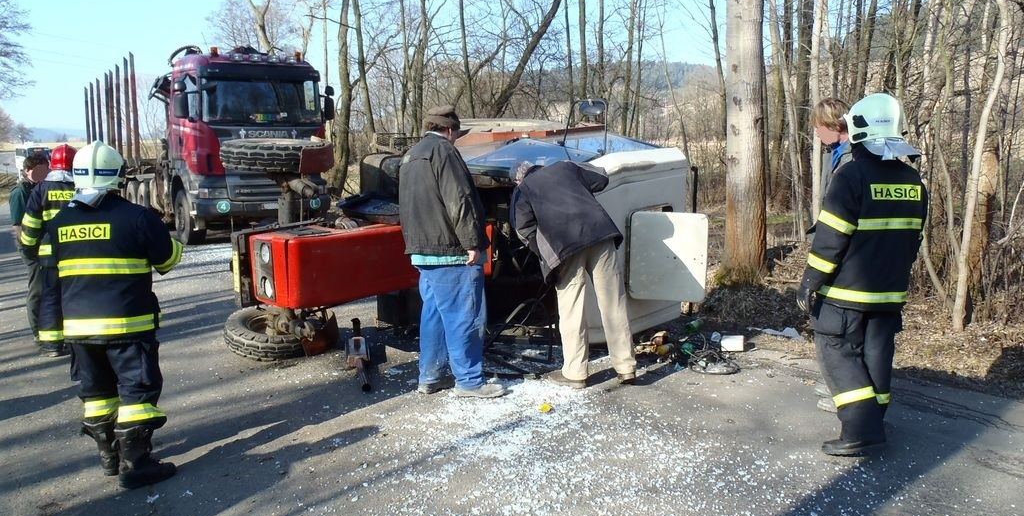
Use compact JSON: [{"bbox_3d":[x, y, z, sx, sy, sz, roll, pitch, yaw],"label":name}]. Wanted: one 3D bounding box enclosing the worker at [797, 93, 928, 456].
[{"bbox_3d":[1.775,0.099,4.196,0.600,1.830,0.440,-6,9,-28],"label":"worker"}]

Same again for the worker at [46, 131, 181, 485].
[{"bbox_3d":[-2.029,0.289,4.238,0.640,1.790,0.460,-2,8,0],"label":"worker"}]

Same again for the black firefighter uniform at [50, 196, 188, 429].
[{"bbox_3d":[-2.034,0.294,4.239,0.640,1.240,0.440,-2,8,0],"label":"black firefighter uniform"}]

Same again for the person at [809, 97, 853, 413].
[{"bbox_3d":[1.895,0.004,4.806,0.360,1.810,0.500,-2,8,0],"label":"person"}]

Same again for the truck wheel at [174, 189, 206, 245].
[{"bbox_3d":[-6.103,-0.787,15.700,0.320,1.050,1.050,-8,10,-37],"label":"truck wheel"}]

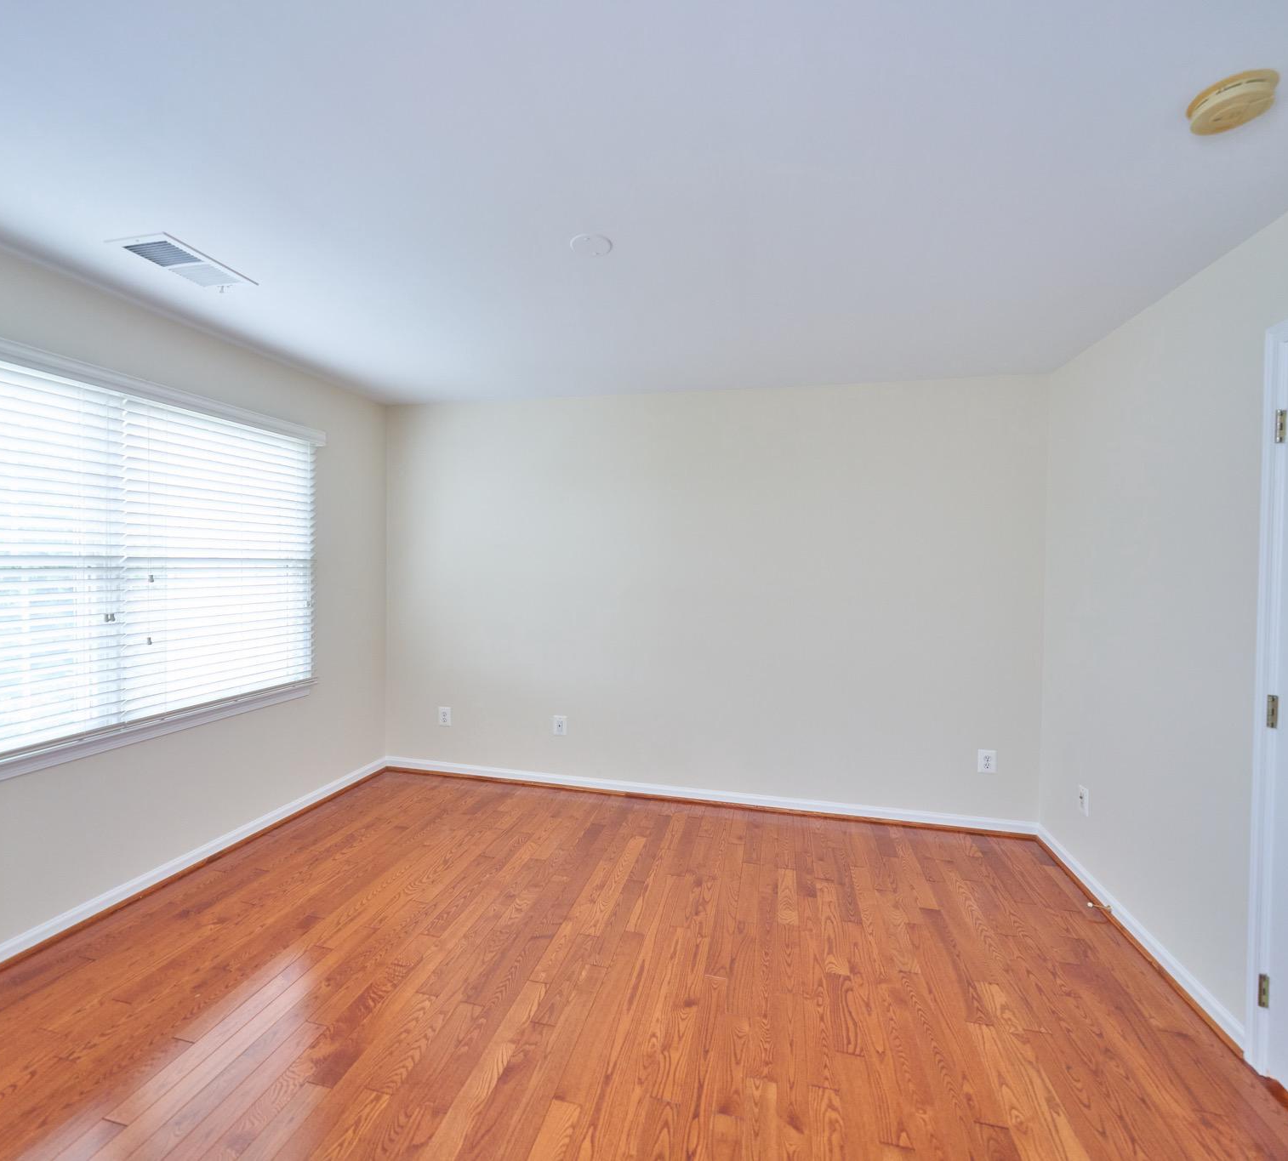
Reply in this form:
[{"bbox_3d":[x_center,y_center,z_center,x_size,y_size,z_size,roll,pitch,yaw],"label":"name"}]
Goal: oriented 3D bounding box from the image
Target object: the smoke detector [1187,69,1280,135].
[{"bbox_3d":[1.238,-1.001,1.223,0.137,0.041,0.137,1,2,13],"label":"smoke detector"}]

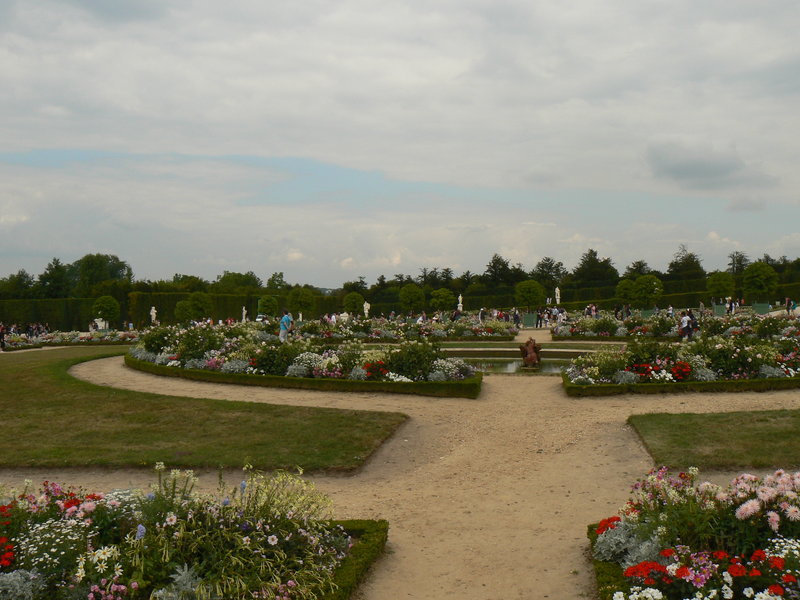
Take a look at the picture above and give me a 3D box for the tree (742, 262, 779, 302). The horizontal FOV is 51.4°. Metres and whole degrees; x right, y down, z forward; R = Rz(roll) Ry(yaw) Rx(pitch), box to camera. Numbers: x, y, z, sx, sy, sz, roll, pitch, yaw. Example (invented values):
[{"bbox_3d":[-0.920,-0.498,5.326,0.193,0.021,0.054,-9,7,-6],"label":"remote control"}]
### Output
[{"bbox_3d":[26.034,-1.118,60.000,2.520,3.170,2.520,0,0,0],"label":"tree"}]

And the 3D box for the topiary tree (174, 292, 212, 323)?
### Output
[{"bbox_3d":[-21.046,0.868,85.000,3.980,3.270,3.190,0,0,0],"label":"topiary tree"}]

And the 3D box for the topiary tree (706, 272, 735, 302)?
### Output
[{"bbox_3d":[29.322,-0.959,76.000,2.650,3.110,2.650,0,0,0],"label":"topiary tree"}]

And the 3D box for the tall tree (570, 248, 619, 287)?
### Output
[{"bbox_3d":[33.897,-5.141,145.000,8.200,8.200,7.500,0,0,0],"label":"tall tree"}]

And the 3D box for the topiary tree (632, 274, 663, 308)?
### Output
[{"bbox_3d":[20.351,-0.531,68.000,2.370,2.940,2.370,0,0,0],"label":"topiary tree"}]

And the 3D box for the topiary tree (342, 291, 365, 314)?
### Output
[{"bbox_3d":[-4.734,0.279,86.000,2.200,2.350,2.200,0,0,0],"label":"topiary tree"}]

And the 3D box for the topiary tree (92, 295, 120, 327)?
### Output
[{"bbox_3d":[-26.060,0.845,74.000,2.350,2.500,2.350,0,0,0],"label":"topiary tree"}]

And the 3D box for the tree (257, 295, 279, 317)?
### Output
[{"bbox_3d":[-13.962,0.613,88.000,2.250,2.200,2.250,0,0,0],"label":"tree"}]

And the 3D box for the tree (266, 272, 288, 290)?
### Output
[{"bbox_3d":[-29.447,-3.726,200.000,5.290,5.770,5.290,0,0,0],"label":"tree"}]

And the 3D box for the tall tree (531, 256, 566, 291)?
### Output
[{"bbox_3d":[28.654,-4.327,160.000,7.120,8.080,7.120,0,0,0],"label":"tall tree"}]

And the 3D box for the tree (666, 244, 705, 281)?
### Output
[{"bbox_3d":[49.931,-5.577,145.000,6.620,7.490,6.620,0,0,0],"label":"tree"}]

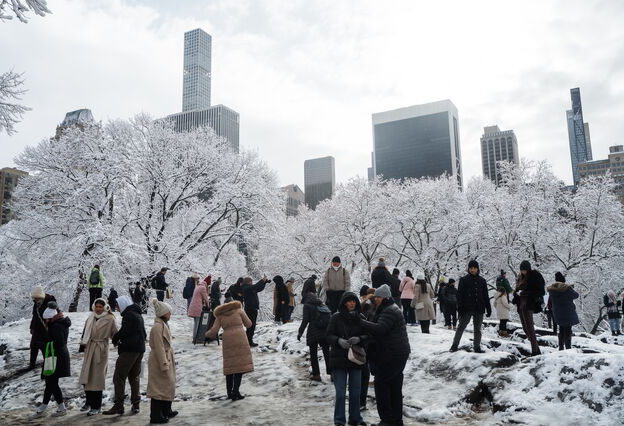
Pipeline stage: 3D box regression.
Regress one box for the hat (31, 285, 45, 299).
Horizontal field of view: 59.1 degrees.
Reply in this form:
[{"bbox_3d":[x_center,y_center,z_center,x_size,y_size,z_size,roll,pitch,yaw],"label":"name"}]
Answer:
[{"bbox_3d":[-5.204,1.489,10.450,0.250,0.265,0.250,0,-10,-6],"label":"hat"}]

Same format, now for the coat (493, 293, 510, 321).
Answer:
[{"bbox_3d":[5.823,2.822,16.749,0.420,0.840,0.440,5,-12,-29],"label":"coat"}]

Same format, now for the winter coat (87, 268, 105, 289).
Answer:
[{"bbox_3d":[-7.985,2.434,20.410,0.570,0.730,0.370,1,-10,-12],"label":"winter coat"}]

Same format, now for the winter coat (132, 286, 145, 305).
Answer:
[{"bbox_3d":[-6.915,3.307,22.080,0.420,0.720,0.470,1,-10,-10],"label":"winter coat"}]

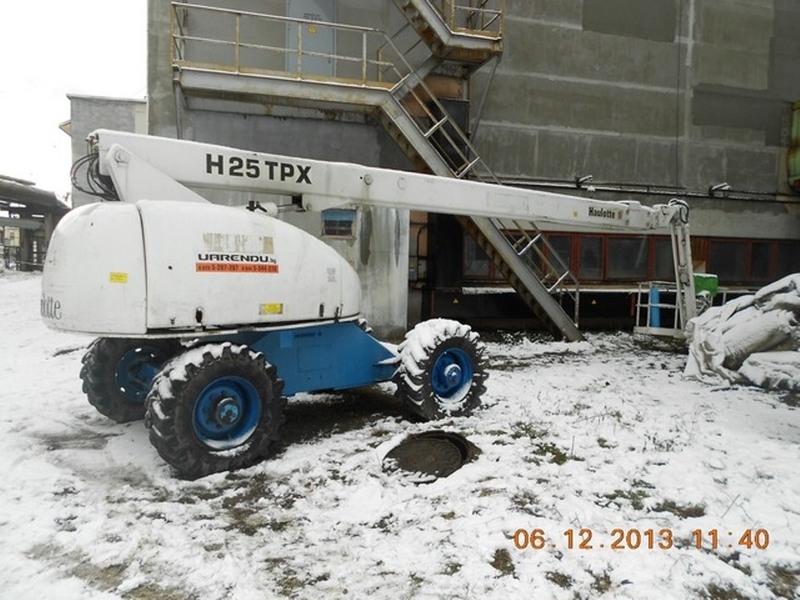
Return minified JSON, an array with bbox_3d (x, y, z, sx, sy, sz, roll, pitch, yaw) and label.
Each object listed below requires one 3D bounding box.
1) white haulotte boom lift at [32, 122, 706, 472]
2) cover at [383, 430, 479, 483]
[{"bbox_3d":[1.587,-0.160,8.321,11.363,2.707,2.424,-2,4,-37],"label":"white haulotte boom lift"},{"bbox_3d":[0.253,1.297,4.980,0.740,0.090,0.740,1,10,0],"label":"cover"}]

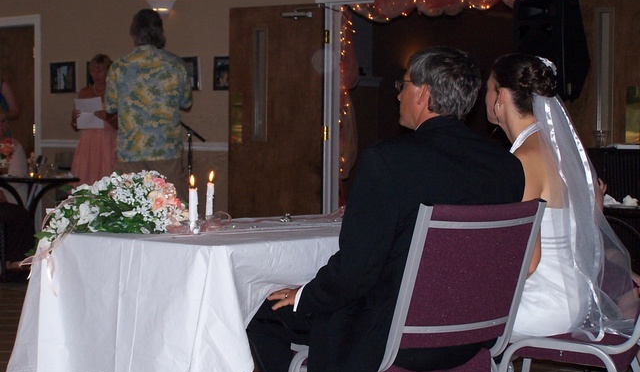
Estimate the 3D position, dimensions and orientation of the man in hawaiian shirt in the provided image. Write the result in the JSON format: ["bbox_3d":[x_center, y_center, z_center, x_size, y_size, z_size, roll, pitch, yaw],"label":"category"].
[{"bbox_3d":[-1.031,-0.154,8.350,0.530,1.814,0.400,0,2,-6],"label":"man in hawaiian shirt"}]

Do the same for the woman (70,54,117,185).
[{"bbox_3d":[-1.706,-0.167,10.601,0.450,1.676,0.400,1,2,0],"label":"woman"}]

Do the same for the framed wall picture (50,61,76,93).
[{"bbox_3d":[-2.361,-1.009,12.790,0.360,0.285,0.030,2,2,39],"label":"framed wall picture"}]

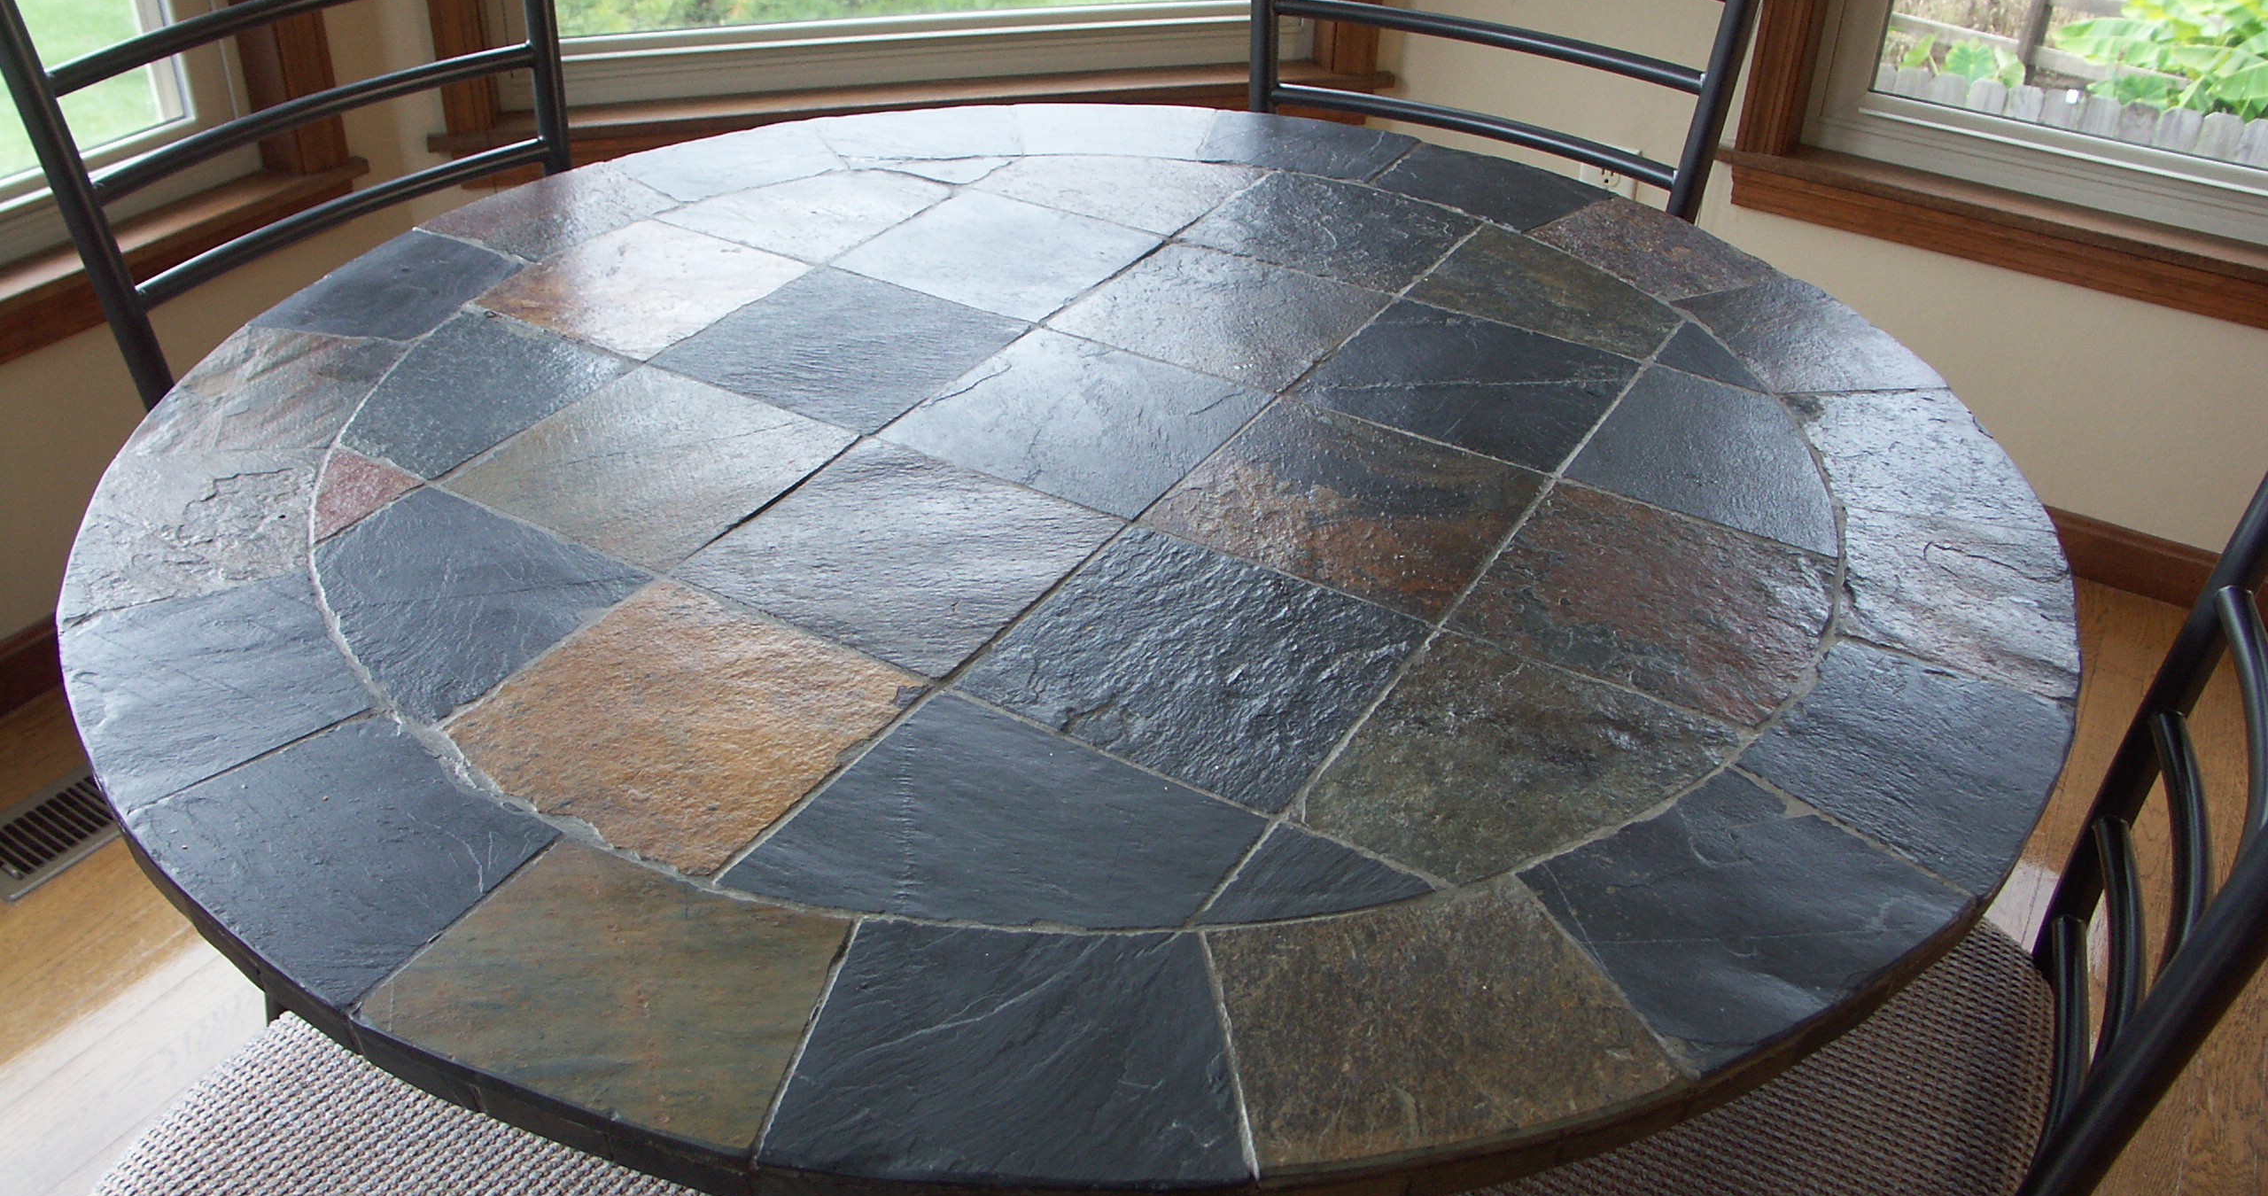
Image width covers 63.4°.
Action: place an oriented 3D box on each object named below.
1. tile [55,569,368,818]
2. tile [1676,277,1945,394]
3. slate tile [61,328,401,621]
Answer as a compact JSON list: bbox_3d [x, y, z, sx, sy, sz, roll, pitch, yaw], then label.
[{"bbox_3d":[-0.442,0.046,0.885,0.119,0.011,0.161,-17,39,-25],"label":"tile"},{"bbox_3d":[0.497,-0.192,1.382,0.124,0.012,0.193,-6,35,-12],"label":"tile"},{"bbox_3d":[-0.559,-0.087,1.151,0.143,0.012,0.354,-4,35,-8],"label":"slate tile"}]

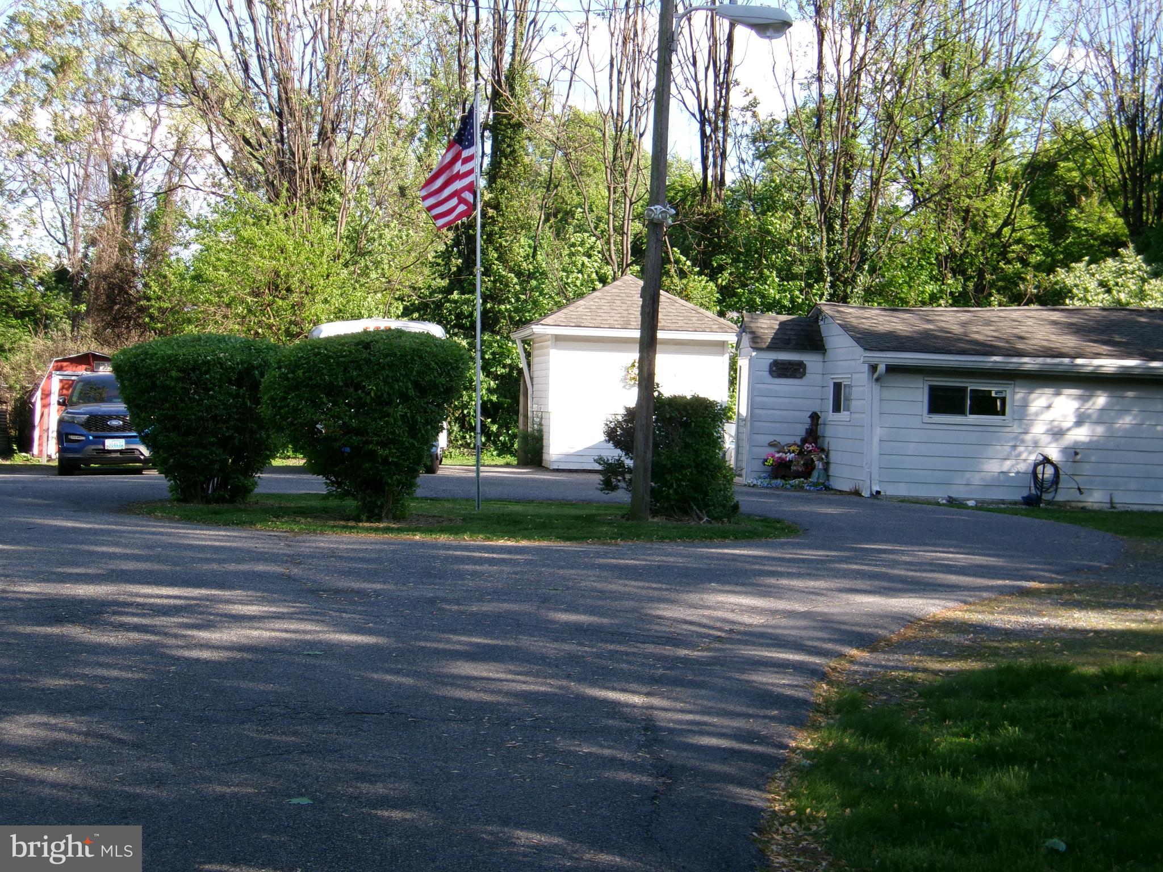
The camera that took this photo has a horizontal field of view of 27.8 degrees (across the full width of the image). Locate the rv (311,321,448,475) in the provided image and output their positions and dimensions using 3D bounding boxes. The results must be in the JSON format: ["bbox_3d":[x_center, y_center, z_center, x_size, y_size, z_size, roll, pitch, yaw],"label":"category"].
[{"bbox_3d":[-3.858,-0.768,45.700,2.450,2.850,6.600,2,1,-3],"label":"rv"}]

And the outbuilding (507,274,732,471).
[{"bbox_3d":[0.841,-1.239,46.800,3.900,3.800,3.900,2,1,-6],"label":"outbuilding"}]

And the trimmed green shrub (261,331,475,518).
[{"bbox_3d":[-2.641,-0.140,28.900,2.550,2.360,2.350,2,1,-5],"label":"trimmed green shrub"}]

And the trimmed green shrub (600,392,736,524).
[{"bbox_3d":[1.146,0.273,31.400,1.880,1.700,1.700,2,1,2],"label":"trimmed green shrub"}]

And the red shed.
[{"bbox_3d":[-10.918,-0.701,52.739,2.450,2.330,2.900,2,1,-7],"label":"red shed"}]

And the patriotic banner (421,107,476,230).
[{"bbox_3d":[-1.822,-3.664,32.200,0.780,1.680,0.350,2,1,-6],"label":"patriotic banner"}]

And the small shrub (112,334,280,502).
[{"bbox_3d":[-5.272,-0.256,32.300,2.360,2.300,2.250,2,1,-9],"label":"small shrub"}]

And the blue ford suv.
[{"bbox_3d":[-8.365,-0.235,42.000,2.080,1.780,5.050,2,1,-12],"label":"blue ford suv"}]

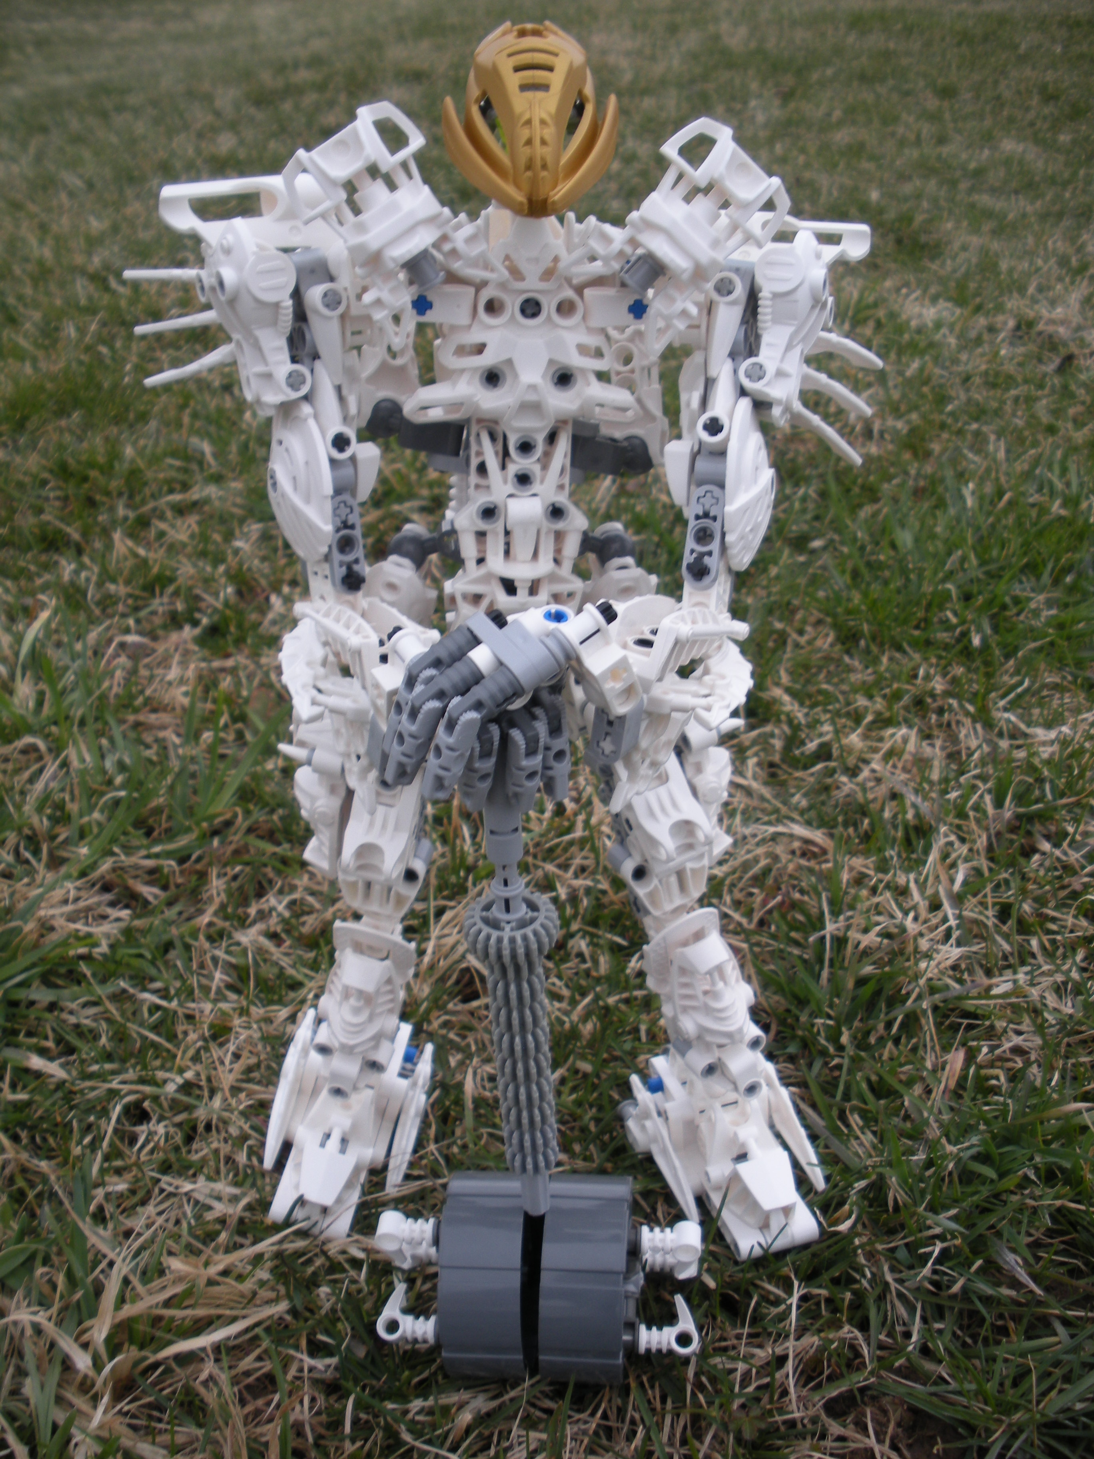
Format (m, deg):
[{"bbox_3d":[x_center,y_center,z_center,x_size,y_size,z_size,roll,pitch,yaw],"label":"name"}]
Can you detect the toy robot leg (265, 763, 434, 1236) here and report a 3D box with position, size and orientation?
[{"bbox_3d":[-0.057,0.074,0.424,0.044,0.144,0.058,9,33,15],"label":"toy robot leg"}]

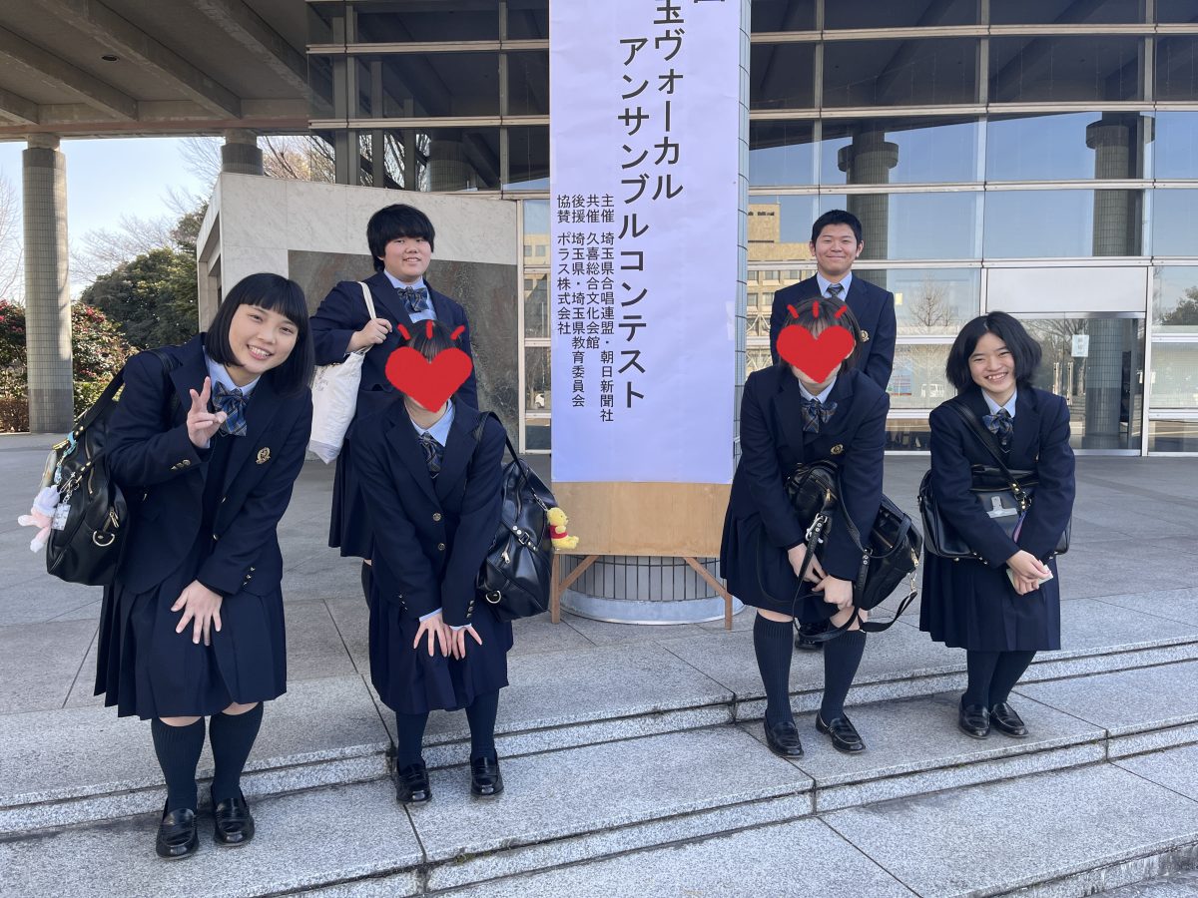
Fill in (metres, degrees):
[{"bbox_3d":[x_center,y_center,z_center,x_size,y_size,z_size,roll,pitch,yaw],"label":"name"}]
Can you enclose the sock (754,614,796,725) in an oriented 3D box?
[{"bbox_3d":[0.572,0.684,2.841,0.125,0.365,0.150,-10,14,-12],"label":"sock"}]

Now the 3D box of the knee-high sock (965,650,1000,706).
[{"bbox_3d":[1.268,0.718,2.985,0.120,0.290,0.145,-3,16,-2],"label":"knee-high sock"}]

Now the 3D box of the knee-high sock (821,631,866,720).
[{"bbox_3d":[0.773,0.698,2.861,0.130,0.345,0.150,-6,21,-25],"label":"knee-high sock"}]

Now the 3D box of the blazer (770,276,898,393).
[{"bbox_3d":[0.902,-0.325,3.460,0.490,0.690,0.280,1,4,10],"label":"blazer"}]

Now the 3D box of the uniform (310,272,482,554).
[{"bbox_3d":[-0.671,-0.114,2.970,0.550,0.970,0.360,-1,4,-14],"label":"uniform"}]

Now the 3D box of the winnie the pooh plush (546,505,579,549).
[{"bbox_3d":[-0.104,0.225,2.569,0.095,0.125,0.075,1,4,10],"label":"winnie the pooh plush"}]

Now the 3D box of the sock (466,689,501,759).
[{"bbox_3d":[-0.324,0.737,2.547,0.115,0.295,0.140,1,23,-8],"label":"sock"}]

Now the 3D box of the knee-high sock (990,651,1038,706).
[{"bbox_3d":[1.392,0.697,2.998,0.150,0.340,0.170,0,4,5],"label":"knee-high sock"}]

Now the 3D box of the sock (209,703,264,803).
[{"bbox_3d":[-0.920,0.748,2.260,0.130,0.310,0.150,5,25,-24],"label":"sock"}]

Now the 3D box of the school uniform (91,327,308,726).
[{"bbox_3d":[-0.966,0.185,2.240,0.500,0.900,0.450,-2,8,-18],"label":"school uniform"}]

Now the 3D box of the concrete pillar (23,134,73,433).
[{"bbox_3d":[-13.060,-3.837,21.305,1.050,6.919,1.050,0,4,0],"label":"concrete pillar"}]

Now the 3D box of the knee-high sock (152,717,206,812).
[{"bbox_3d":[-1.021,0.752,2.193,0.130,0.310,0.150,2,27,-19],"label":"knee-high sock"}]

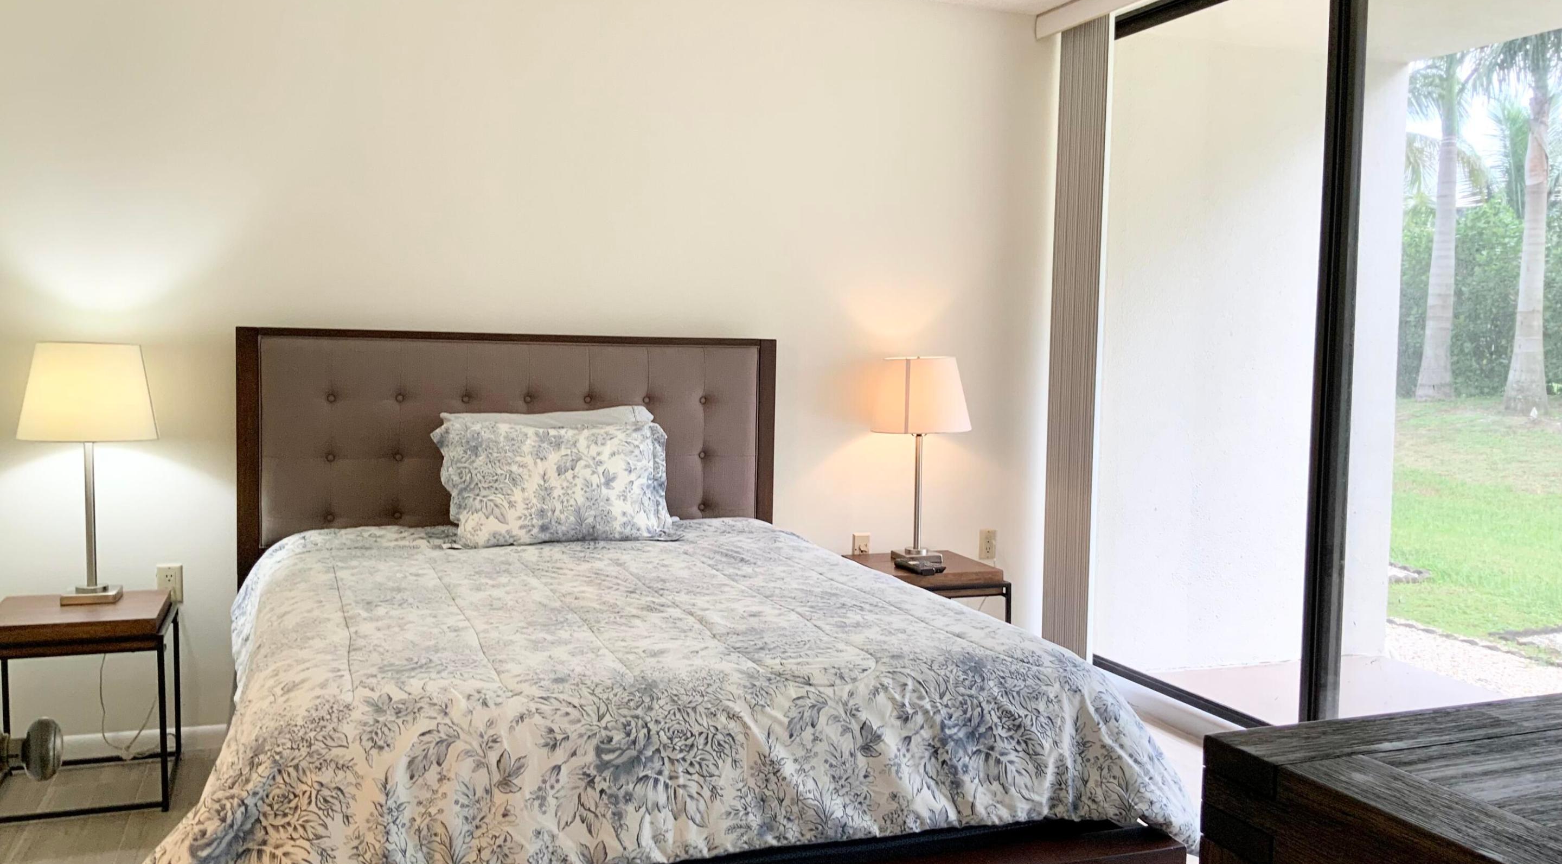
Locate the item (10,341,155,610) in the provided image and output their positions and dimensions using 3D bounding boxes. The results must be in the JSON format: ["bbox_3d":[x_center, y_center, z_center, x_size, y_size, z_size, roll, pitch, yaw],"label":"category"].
[{"bbox_3d":[-1.891,0.115,3.583,0.345,0.700,0.345,-1,4,-20],"label":"item"}]

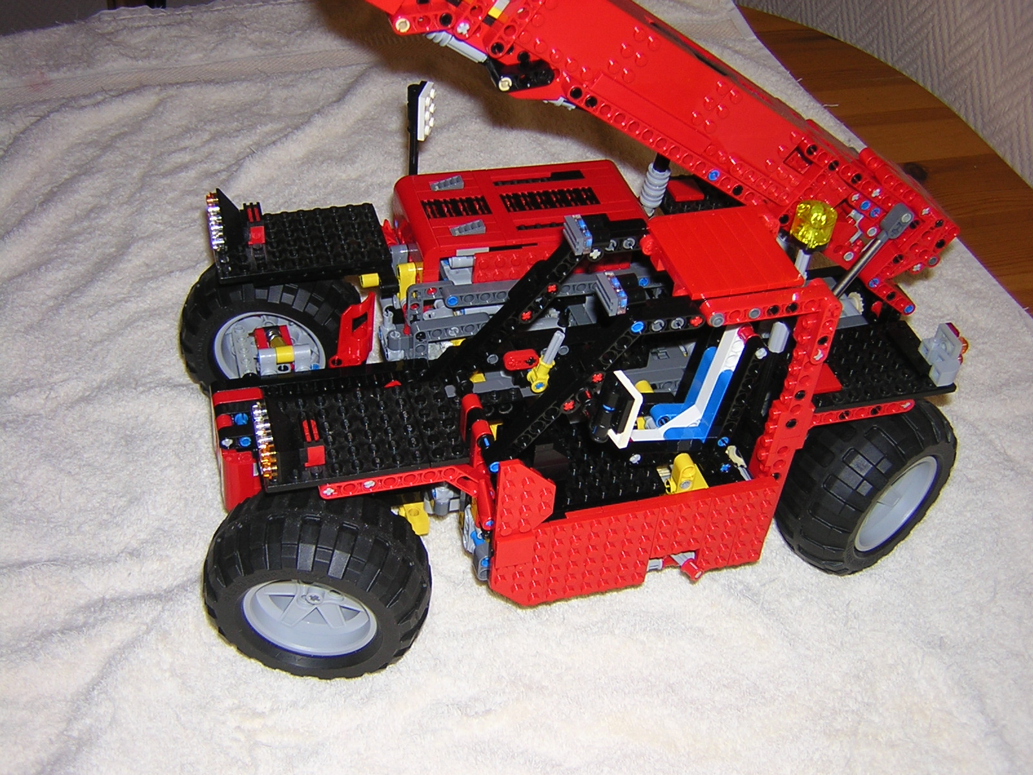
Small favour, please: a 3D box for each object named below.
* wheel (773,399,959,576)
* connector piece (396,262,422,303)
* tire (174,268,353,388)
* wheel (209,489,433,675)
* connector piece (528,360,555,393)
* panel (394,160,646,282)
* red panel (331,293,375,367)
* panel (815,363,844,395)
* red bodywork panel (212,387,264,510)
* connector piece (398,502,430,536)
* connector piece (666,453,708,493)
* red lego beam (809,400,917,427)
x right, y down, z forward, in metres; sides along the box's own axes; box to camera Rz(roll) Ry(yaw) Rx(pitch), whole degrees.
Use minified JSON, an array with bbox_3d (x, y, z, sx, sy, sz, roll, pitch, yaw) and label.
[{"bbox_3d":[0.169,0.045,0.579,0.095,0.095,0.044,-23,48,-29],"label":"wheel"},{"bbox_3d":[-0.053,-0.051,0.578,0.009,0.024,0.008,-8,42,-14],"label":"connector piece"},{"bbox_3d":[-0.123,-0.025,0.614,0.095,0.095,0.044,7,41,2],"label":"tire"},{"bbox_3d":[-0.084,0.084,0.510,0.095,0.095,0.044,6,41,1],"label":"wheel"},{"bbox_3d":[0.011,-0.005,0.525,0.011,0.018,0.010,2,39,-23],"label":"connector piece"},{"bbox_3d":[0.001,-0.085,0.608,0.115,0.025,0.066,-8,42,-14],"label":"panel"},{"bbox_3d":[-0.078,-0.027,0.566,0.022,0.042,0.010,-8,42,-14],"label":"red panel"},{"bbox_3d":[0.136,-0.004,0.544,0.017,0.004,0.021,-8,42,-14],"label":"panel"},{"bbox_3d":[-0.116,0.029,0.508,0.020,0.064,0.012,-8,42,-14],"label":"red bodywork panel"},{"bbox_3d":[-0.046,0.060,0.544,0.014,0.014,0.012,-8,42,-14],"label":"connector piece"},{"bbox_3d":[0.076,0.039,0.536,0.018,0.019,0.015,-8,42,-14],"label":"connector piece"},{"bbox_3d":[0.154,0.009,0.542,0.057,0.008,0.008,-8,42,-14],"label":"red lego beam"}]

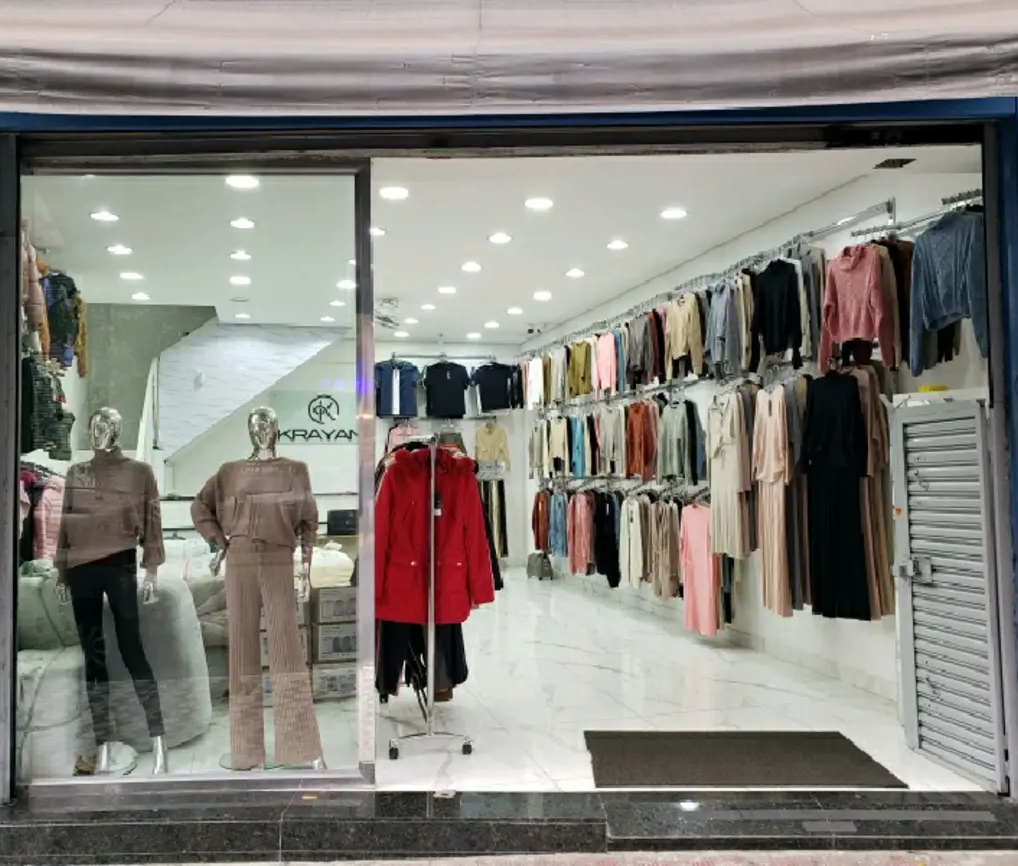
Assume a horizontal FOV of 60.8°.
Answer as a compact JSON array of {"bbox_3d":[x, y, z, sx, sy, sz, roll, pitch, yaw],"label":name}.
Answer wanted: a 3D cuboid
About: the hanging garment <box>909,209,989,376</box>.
[{"bbox_3d":[2.198,-0.700,4.322,0.480,0.840,0.180,0,-2,-16],"label":"hanging garment"}]

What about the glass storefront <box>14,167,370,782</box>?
[{"bbox_3d":[-1.442,0.175,3.945,1.650,2.814,0.080,-1,-2,2],"label":"glass storefront"}]

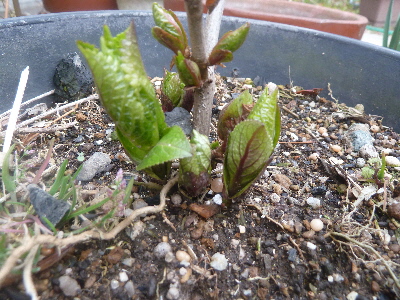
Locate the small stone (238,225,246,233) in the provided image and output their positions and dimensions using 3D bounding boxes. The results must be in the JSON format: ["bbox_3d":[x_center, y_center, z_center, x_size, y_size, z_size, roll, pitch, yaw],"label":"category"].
[{"bbox_3d":[0.016,0.031,0.112,0.003,0.002,0.003,5,34,0],"label":"small stone"}]

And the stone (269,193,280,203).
[{"bbox_3d":[0.053,0.034,0.204,0.007,0.005,0.006,7,34,0],"label":"stone"}]

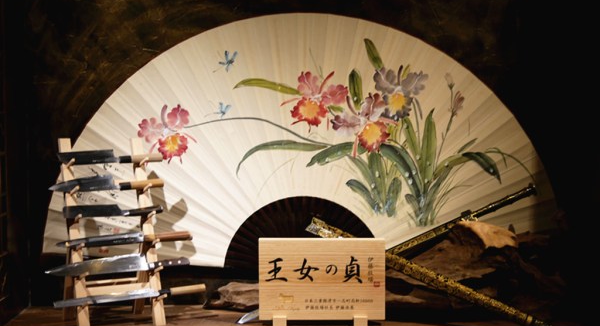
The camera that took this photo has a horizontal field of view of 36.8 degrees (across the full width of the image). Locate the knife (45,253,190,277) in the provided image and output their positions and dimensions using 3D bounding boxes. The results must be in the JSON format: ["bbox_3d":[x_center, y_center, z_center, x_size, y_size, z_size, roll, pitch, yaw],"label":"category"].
[{"bbox_3d":[-0.460,0.261,2.315,0.386,0.046,0.024,-1,-21,-29],"label":"knife"}]

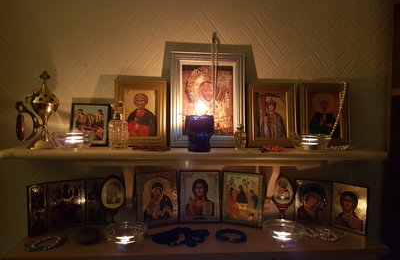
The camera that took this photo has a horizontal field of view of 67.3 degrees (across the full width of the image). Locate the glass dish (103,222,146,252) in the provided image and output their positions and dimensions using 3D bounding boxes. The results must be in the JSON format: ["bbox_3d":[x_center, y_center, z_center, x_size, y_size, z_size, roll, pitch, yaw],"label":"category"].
[{"bbox_3d":[-0.159,0.231,0.642,0.089,0.039,0.089,1,3,-5],"label":"glass dish"}]

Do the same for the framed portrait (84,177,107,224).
[{"bbox_3d":[-0.268,0.183,0.770,0.046,0.118,0.009,0,3,-12],"label":"framed portrait"}]

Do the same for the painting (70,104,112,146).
[{"bbox_3d":[-0.263,-0.010,0.725,0.087,0.103,0.012,0,-9,-13],"label":"painting"}]

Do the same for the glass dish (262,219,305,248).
[{"bbox_3d":[0.186,0.235,0.666,0.090,0.039,0.090,1,3,0],"label":"glass dish"}]

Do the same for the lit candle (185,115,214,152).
[{"bbox_3d":[0.001,0.008,0.659,0.064,0.077,0.064,1,3,-5],"label":"lit candle"}]

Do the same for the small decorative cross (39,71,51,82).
[{"bbox_3d":[-0.339,-0.117,0.658,0.025,0.024,0.005,0,3,-13],"label":"small decorative cross"}]

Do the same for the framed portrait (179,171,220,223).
[{"bbox_3d":[0.001,0.179,0.809,0.110,0.135,0.014,1,-8,-5],"label":"framed portrait"}]

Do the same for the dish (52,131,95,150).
[{"bbox_3d":[-0.282,0.024,0.671,0.089,0.036,0.089,1,3,-5],"label":"dish"}]

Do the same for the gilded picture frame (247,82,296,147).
[{"bbox_3d":[0.182,-0.037,0.780,0.127,0.164,0.020,1,-7,-5],"label":"gilded picture frame"}]

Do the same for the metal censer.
[{"bbox_3d":[-0.355,-0.044,0.660,0.091,0.170,0.066,1,3,-5],"label":"metal censer"}]

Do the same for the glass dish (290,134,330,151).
[{"bbox_3d":[0.264,0.030,0.718,0.090,0.036,0.090,1,3,0],"label":"glass dish"}]

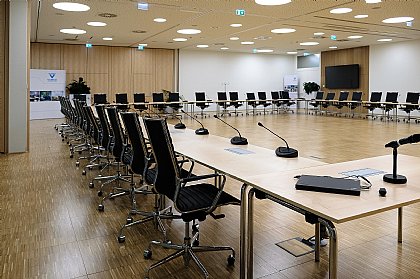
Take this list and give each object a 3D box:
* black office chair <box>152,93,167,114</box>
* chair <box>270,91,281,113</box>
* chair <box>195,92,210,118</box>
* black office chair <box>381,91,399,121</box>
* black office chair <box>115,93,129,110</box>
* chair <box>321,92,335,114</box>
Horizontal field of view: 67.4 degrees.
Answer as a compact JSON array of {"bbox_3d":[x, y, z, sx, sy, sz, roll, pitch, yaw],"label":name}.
[{"bbox_3d":[-2.118,-1.386,13.315,0.600,1.090,0.630,-4,10,-25],"label":"black office chair"},{"bbox_3d":[3.384,-1.813,15.700,0.620,1.100,0.660,-5,9,-30],"label":"chair"},{"bbox_3d":[-0.331,-1.574,14.250,0.620,1.100,0.660,-5,9,-30],"label":"chair"},{"bbox_3d":[7.297,-1.289,12.725,0.630,1.090,0.600,-5,11,-28],"label":"black office chair"},{"bbox_3d":[-3.574,-1.331,12.850,0.620,1.100,0.660,-5,9,-30],"label":"black office chair"},{"bbox_3d":[5.713,-1.718,15.322,0.630,1.090,0.600,-5,11,-28],"label":"chair"}]

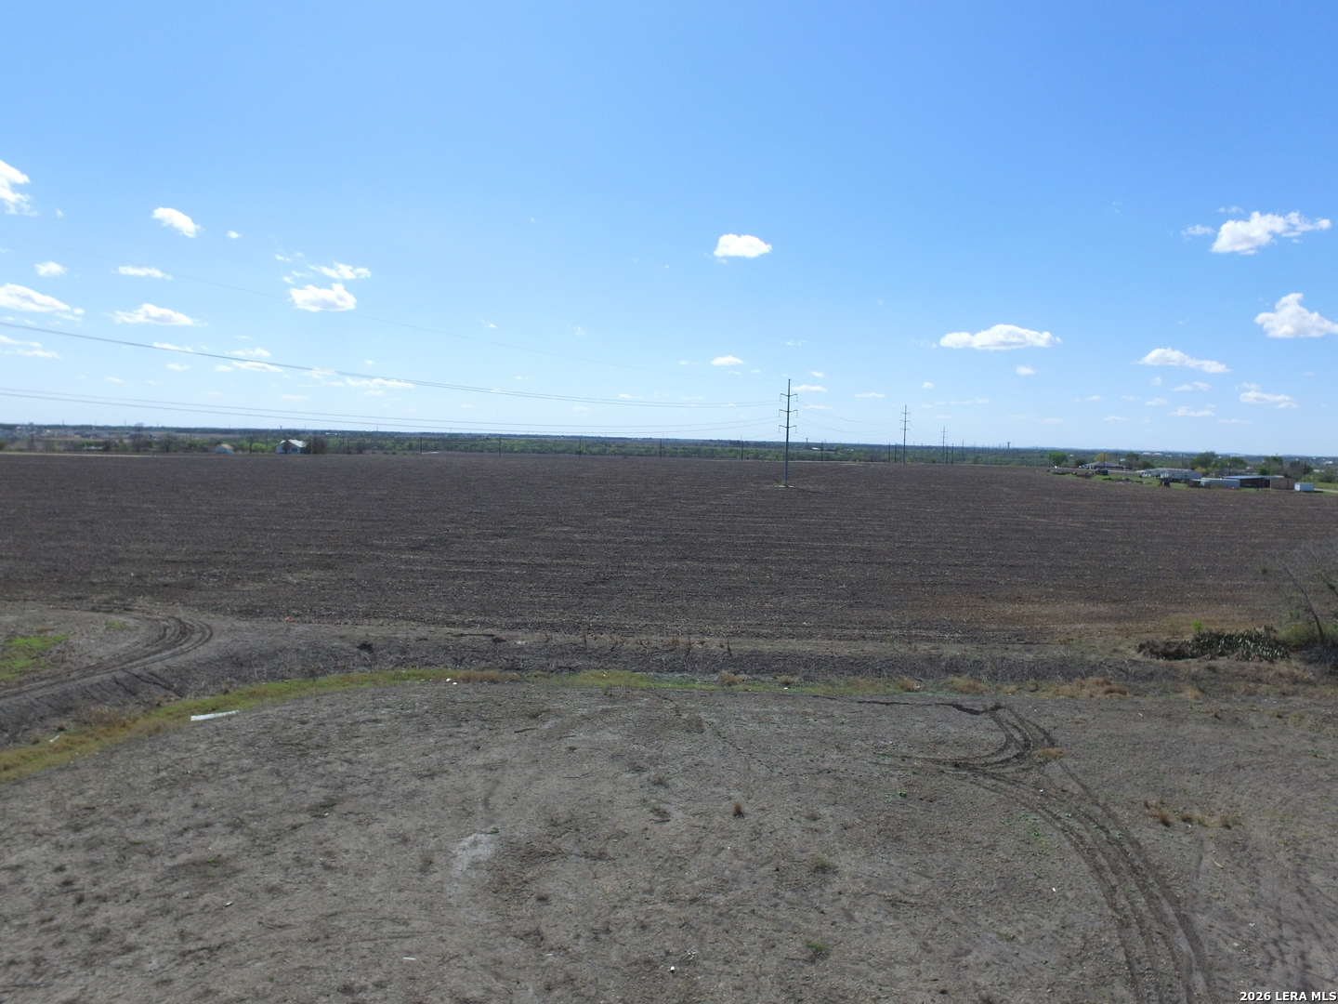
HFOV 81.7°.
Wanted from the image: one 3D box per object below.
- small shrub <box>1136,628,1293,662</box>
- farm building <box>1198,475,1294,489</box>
[{"bbox_3d":[29.820,7.840,42.600,6.800,1.250,2.800,1,5,0],"label":"small shrub"},{"bbox_3d":[187.610,-6.400,250.920,26.500,4.100,8.000,1,5,0],"label":"farm building"}]

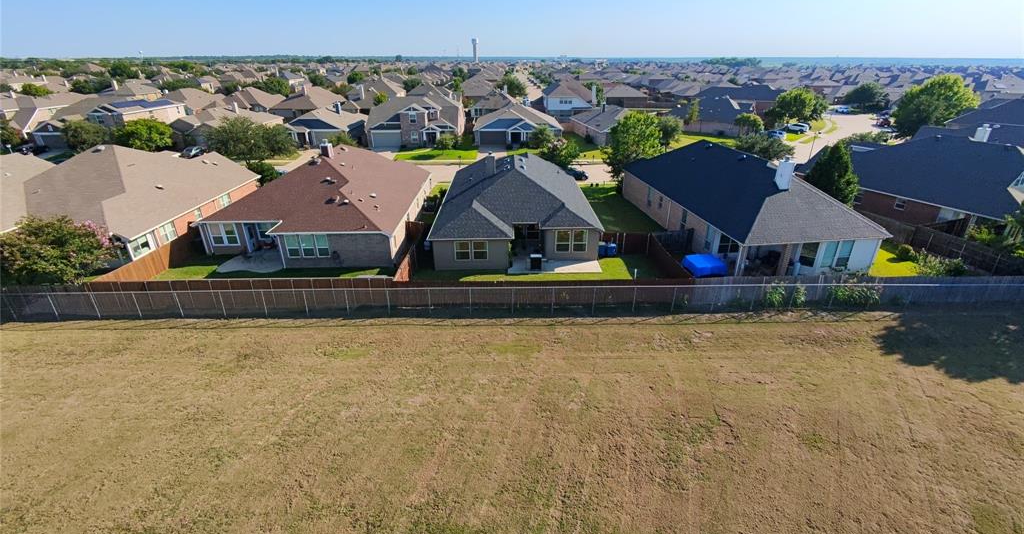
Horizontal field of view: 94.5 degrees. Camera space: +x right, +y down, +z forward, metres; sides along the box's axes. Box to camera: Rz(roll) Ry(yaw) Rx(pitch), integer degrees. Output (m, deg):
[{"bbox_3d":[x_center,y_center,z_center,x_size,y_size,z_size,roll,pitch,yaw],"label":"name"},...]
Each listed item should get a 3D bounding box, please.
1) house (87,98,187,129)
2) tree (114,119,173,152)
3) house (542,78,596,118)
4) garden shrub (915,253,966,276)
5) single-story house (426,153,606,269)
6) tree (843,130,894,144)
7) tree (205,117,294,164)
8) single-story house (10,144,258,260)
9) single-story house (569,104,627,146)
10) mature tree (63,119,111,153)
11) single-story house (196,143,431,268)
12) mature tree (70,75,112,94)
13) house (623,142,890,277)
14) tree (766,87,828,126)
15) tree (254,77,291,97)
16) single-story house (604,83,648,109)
[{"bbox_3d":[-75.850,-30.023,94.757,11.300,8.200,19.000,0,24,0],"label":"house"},{"bbox_3d":[-55.965,-19.901,72.696,8.800,5.500,8.200,0,24,0],"label":"tree"},{"bbox_3d":[14.380,-43.308,122.459,11.700,8.900,15.000,0,24,0],"label":"house"},{"bbox_3d":[31.872,-0.336,35.188,1.800,1.200,2.800,-7,25,-16],"label":"garden shrub"},{"bbox_3d":[0.420,-6.610,42.250,12.800,6.600,20.300,0,24,0],"label":"single-story house"},{"bbox_3d":[59.350,-20.760,77.700,6.800,4.400,6.800,0,24,0],"label":"tree"},{"bbox_3d":[-38.550,-18.140,68.030,11.400,7.000,11.000,0,24,0],"label":"tree"},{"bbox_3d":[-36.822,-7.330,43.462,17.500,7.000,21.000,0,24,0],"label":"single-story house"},{"bbox_3d":[20.717,-28.898,94.315,13.000,6.500,20.500,-4,24,-8],"label":"single-story house"},{"bbox_3d":[-70.224,-21.945,78.331,6.200,5.300,6.200,0,24,0],"label":"mature tree"},{"bbox_3d":[-16.088,-7.025,41.839,15.300,7.000,19.600,0,24,0],"label":"single-story house"},{"bbox_3d":[-122.970,-50.943,139.301,11.000,8.800,11.000,0,24,0],"label":"mature tree"},{"bbox_3d":[19.464,-7.286,42.571,11.600,7.000,23.400,-3,24,-8],"label":"house"},{"bbox_3d":[63.062,-35.672,105.540,12.600,8.200,11.800,0,24,0],"label":"tree"},{"bbox_3d":[-68.813,-49.865,136.541,10.000,8.700,9.500,0,24,0],"label":"tree"},{"bbox_3d":[38.000,-57.007,157.942,14.000,6.400,17.000,0,24,0],"label":"single-story house"}]

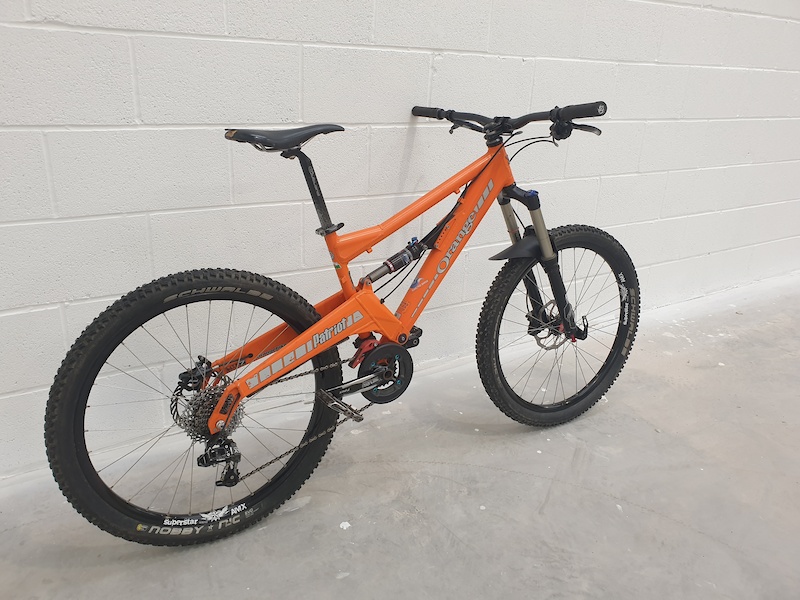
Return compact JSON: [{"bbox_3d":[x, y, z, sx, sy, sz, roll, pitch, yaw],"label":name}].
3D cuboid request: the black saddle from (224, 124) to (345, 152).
[{"bbox_3d":[-0.255,-0.369,1.365,0.280,0.065,0.140,-10,16,-29],"label":"black saddle"}]

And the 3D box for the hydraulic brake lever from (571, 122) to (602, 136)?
[{"bbox_3d":[0.429,-0.399,1.397,0.035,0.033,0.100,-9,19,-26],"label":"hydraulic brake lever"}]

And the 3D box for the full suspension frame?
[{"bbox_3d":[0.008,-0.088,1.588,1.110,0.630,0.180,-10,16,-29],"label":"full suspension frame"}]

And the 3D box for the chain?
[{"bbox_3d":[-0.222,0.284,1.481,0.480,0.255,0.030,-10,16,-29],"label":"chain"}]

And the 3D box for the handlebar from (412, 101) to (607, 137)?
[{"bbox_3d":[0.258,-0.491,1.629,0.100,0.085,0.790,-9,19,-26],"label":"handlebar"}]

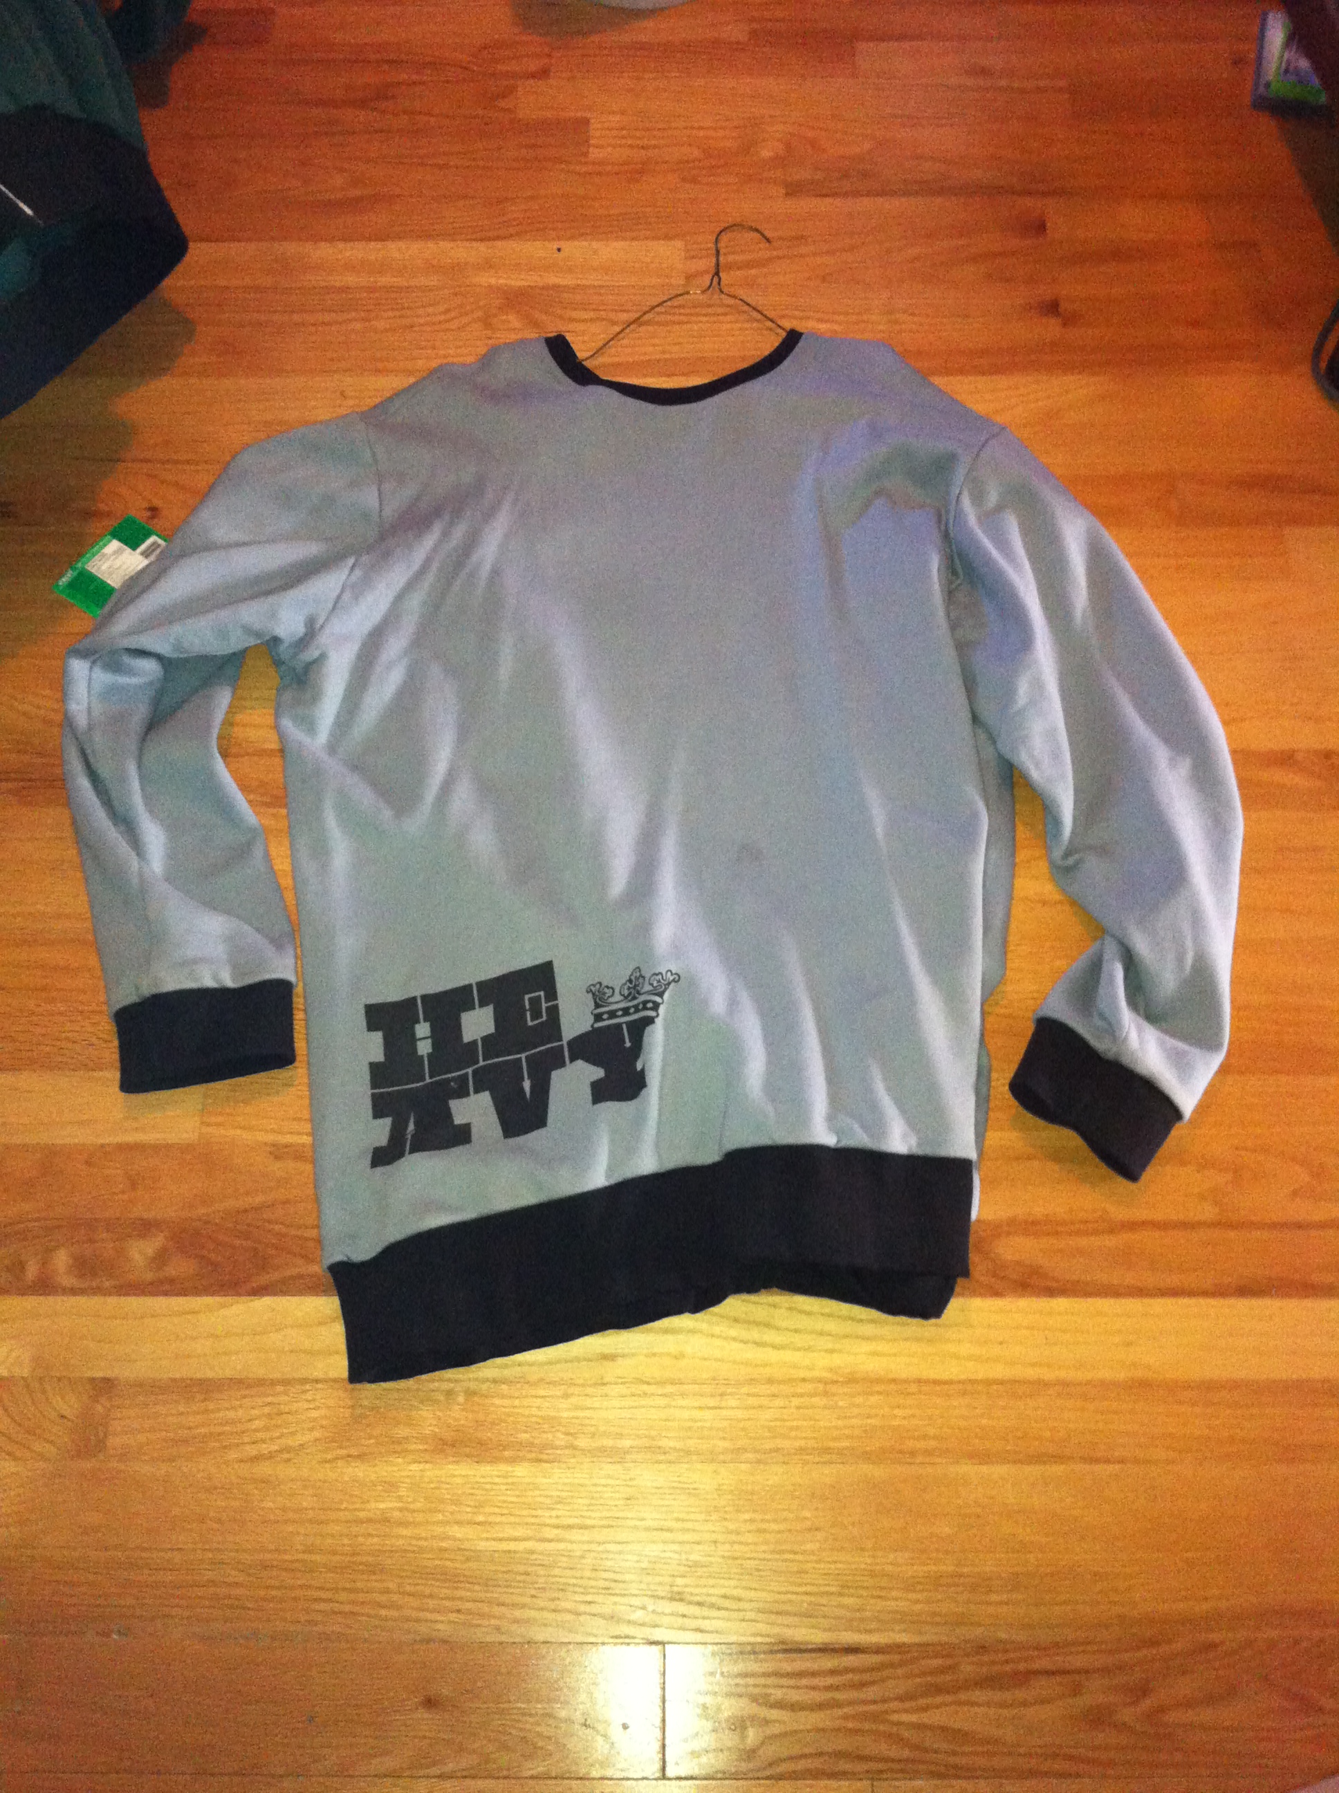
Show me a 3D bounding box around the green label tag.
[{"bbox_3d":[-0.481,-0.286,1.577,0.061,0.004,0.098,33,68,15],"label":"green label tag"}]

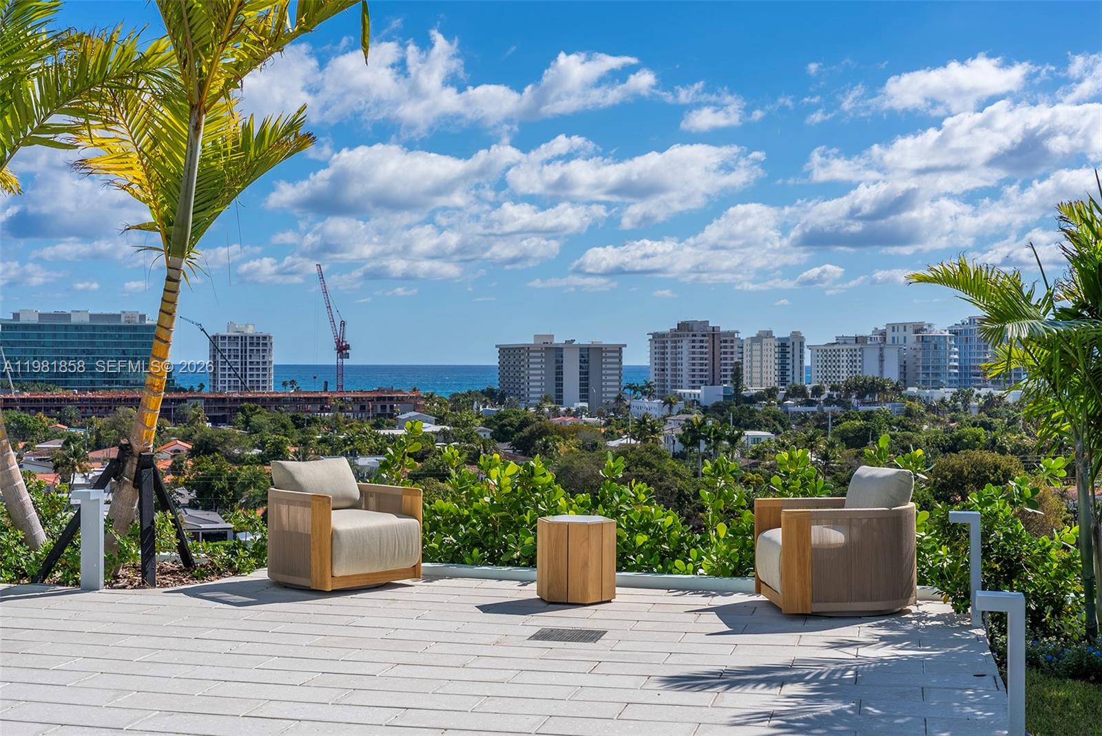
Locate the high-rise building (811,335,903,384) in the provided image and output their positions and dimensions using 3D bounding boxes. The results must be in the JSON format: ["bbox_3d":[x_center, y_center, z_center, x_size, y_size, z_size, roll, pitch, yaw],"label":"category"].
[{"bbox_3d":[156.472,1.946,755.519,23.719,36.203,42.992,0,0,-26],"label":"high-rise building"}]

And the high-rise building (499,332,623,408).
[{"bbox_3d":[4.393,2.941,731.823,51.000,38.000,49.000,0,0,-16],"label":"high-rise building"}]

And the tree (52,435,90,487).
[{"bbox_3d":[-77.730,16.748,238.000,6.000,11.328,6.000,0,0,0],"label":"tree"}]

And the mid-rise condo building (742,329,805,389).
[{"bbox_3d":[108.146,1.127,713.929,16.889,38.222,27.209,0,0,-26],"label":"mid-rise condo building"}]

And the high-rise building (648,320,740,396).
[{"bbox_3d":[69.953,-1.180,720.102,28.621,42.779,35.223,0,0,-26],"label":"high-rise building"}]

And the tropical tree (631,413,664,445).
[{"bbox_3d":[20.808,15.654,320.000,7.000,12.000,7.000,0,0,0],"label":"tropical tree"}]

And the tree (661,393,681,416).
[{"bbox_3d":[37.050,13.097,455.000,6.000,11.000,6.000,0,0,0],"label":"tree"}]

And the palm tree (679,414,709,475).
[{"bbox_3d":[27.229,15.376,280.000,5.700,13.200,5.700,0,0,0],"label":"palm tree"}]

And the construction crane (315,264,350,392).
[{"bbox_3d":[-90.589,-12.061,610.000,14.500,62.000,6.000,0,0,-9],"label":"construction crane"}]

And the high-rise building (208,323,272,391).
[{"bbox_3d":[-138.156,0.356,656.000,24.000,40.294,28.000,0,0,-26],"label":"high-rise building"}]

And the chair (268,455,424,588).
[{"bbox_3d":[-1.420,1.045,9.950,0.770,0.820,0.820,0,0,-44],"label":"chair"}]

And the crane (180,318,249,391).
[{"bbox_3d":[-128.266,0.316,580.000,36.000,41.066,6.000,0,0,0],"label":"crane"}]

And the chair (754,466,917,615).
[{"bbox_3d":[1.705,1.015,8.748,0.840,0.818,0.730,0,0,-5],"label":"chair"}]

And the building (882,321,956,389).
[{"bbox_3d":[191.027,-1.738,763.646,23.562,43.497,30.000,0,0,-26],"label":"building"}]

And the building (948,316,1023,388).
[{"bbox_3d":[224.025,-4.142,758.000,29.000,44.000,30.000,0,0,-18],"label":"building"}]

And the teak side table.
[{"bbox_3d":[0.162,1.178,9.070,0.494,0.492,0.428,0,0,15],"label":"teak side table"}]

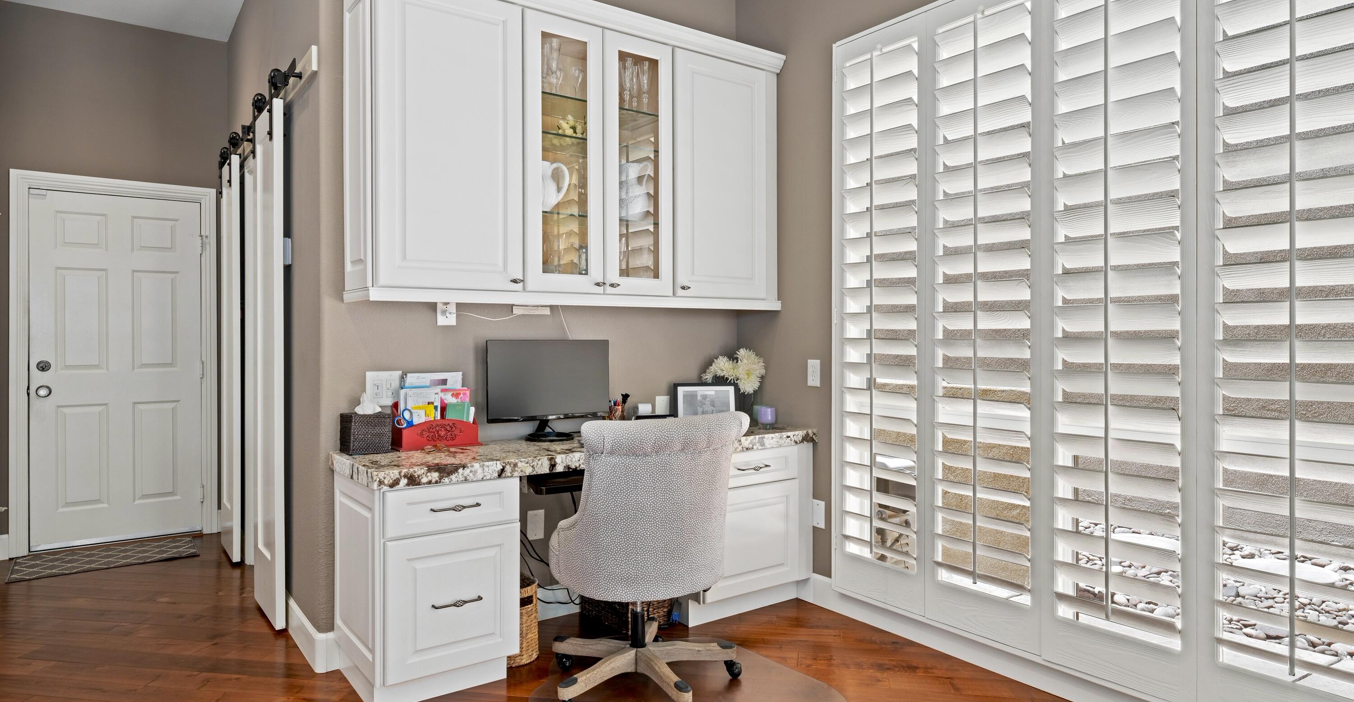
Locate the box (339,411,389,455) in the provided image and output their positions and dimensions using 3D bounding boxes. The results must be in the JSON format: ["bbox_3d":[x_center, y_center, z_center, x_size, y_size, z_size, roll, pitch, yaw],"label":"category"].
[{"bbox_3d":[-1.131,0.297,2.873,0.140,0.145,0.135,-1,1,-42],"label":"box"}]

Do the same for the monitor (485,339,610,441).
[{"bbox_3d":[-0.549,0.161,3.241,0.545,0.407,0.190,-1,1,-36],"label":"monitor"}]

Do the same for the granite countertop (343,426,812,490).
[{"bbox_3d":[-0.314,0.392,3.197,1.906,0.055,0.537,-1,1,-36],"label":"granite countertop"}]

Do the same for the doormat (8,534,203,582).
[{"bbox_3d":[-3.105,1.123,4.314,0.815,0.012,0.510,-1,1,-36],"label":"doormat"}]

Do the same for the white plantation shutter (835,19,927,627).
[{"bbox_3d":[0.813,-0.134,3.196,0.055,2.290,0.450,-1,1,-36],"label":"white plantation shutter"}]

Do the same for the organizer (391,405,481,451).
[{"bbox_3d":[-0.915,0.285,3.033,0.310,0.164,0.105,-1,1,-36],"label":"organizer"}]

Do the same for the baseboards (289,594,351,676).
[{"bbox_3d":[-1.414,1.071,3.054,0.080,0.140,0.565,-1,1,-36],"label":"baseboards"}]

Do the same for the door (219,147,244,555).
[{"bbox_3d":[-2.465,0.045,4.354,0.040,2.135,0.510,-1,1,-36],"label":"door"}]

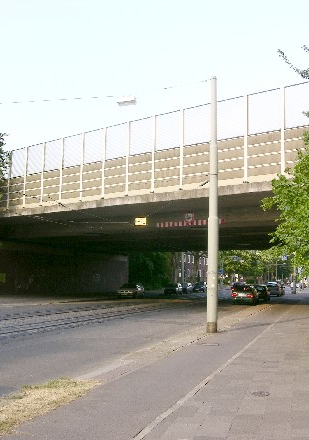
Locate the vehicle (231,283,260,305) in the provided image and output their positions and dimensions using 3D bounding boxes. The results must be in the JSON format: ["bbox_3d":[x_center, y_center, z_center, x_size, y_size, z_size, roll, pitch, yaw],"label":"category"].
[{"bbox_3d":[7.017,5.768,46.000,1.700,1.480,4.300,0,-6,15],"label":"vehicle"}]

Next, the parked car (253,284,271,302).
[{"bbox_3d":[9.652,6.706,54.561,1.700,1.430,4.200,0,-6,15],"label":"parked car"}]

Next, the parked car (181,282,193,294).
[{"bbox_3d":[5.174,10.292,89.619,1.740,1.460,4.300,0,-6,15],"label":"parked car"}]

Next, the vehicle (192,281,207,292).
[{"bbox_3d":[7.299,10.697,93.690,1.740,1.460,4.300,0,-6,15],"label":"vehicle"}]

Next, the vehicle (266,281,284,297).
[{"bbox_3d":[13.699,8.001,68.118,1.750,1.570,4.400,0,-6,15],"label":"vehicle"}]

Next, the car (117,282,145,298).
[{"bbox_3d":[-2.422,7.315,61.269,1.700,1.400,4.400,0,-6,15],"label":"car"}]

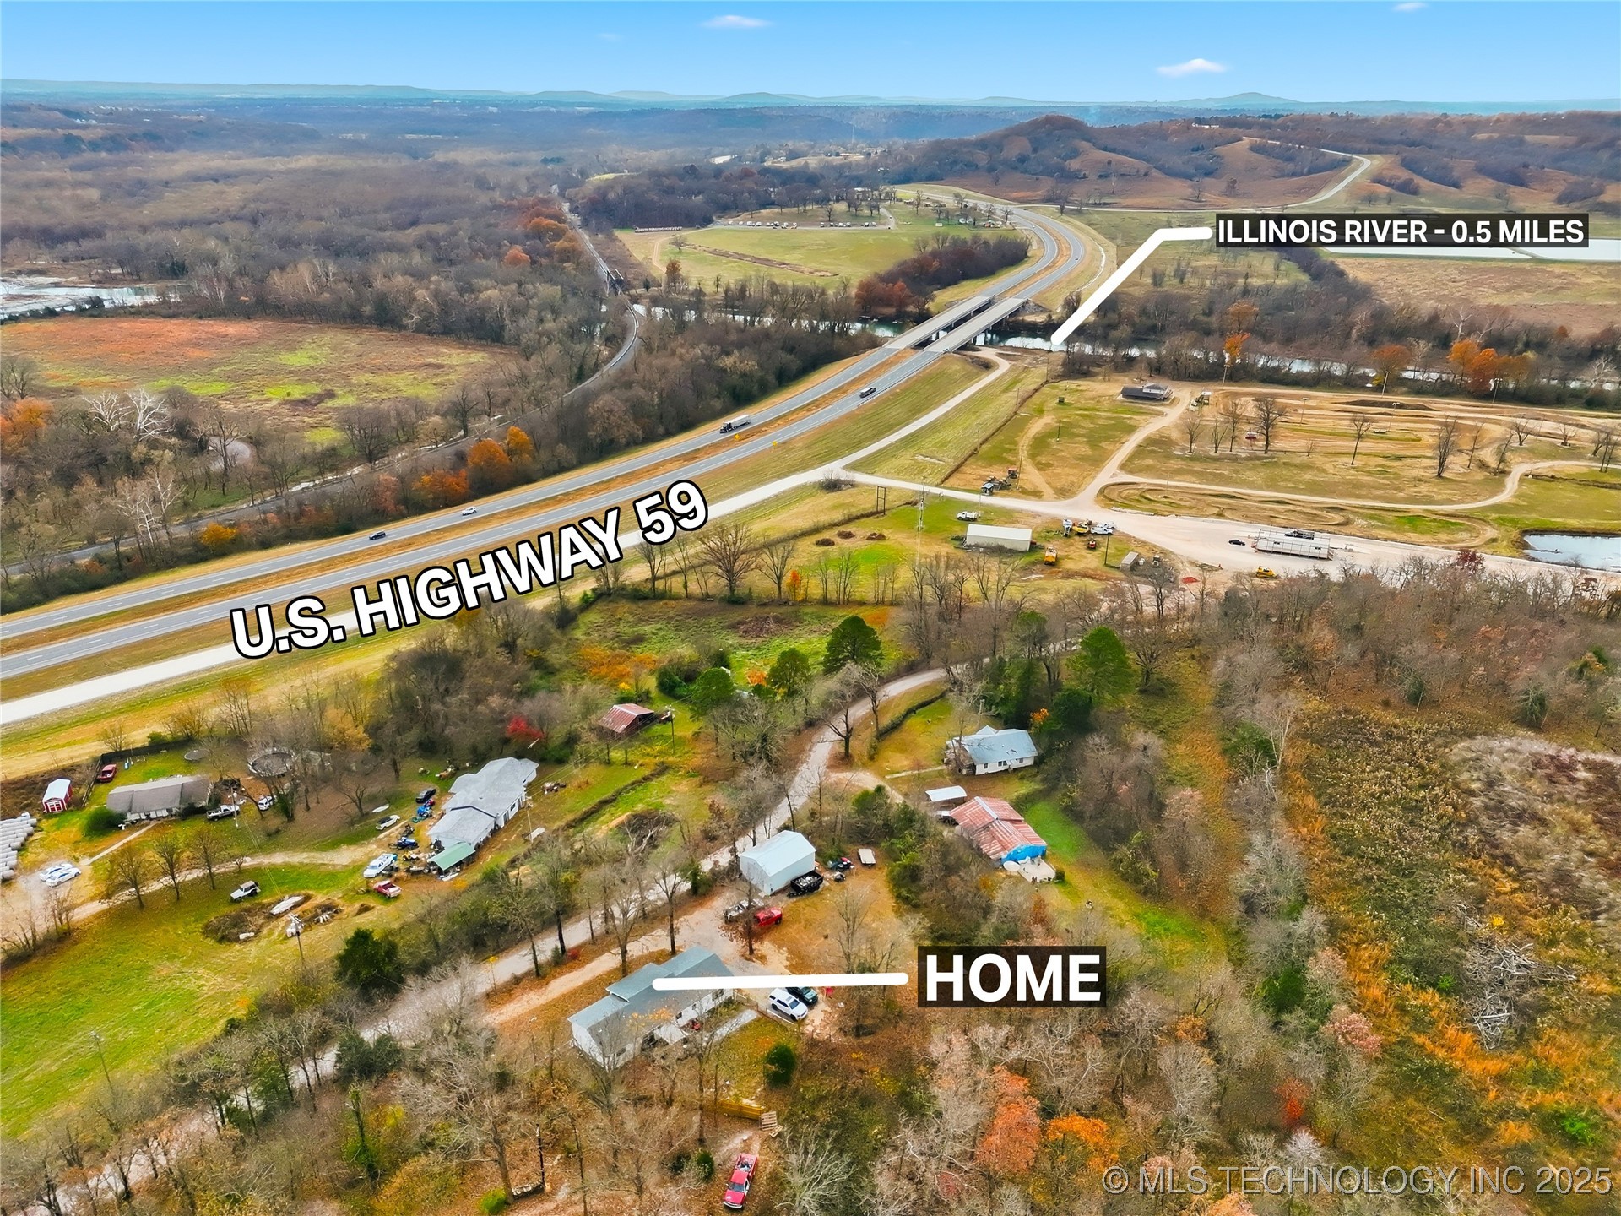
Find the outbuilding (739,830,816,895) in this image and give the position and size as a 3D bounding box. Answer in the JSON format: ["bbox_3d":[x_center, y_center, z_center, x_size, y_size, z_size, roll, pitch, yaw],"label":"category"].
[{"bbox_3d":[-5.278,40.854,182.634,9.790,5.000,7.270,-21,32,-39],"label":"outbuilding"}]

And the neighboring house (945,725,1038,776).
[{"bbox_3d":[35.507,26.733,217.973,13.500,4.600,11.000,-8,26,-17],"label":"neighboring house"}]

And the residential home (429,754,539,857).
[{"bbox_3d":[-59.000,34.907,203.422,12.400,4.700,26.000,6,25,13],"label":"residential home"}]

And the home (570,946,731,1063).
[{"bbox_3d":[-18.942,47.512,135.644,18.540,4.500,9.320,-20,32,-38],"label":"home"}]

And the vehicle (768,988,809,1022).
[{"bbox_3d":[-2.897,53.935,152.627,5.300,1.900,2.040,18,30,34],"label":"vehicle"}]

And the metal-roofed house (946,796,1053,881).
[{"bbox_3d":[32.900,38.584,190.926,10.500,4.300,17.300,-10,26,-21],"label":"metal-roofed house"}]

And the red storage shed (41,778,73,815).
[{"bbox_3d":[-138.050,34.483,206.483,3.200,2.950,6.100,-10,26,-20],"label":"red storage shed"}]

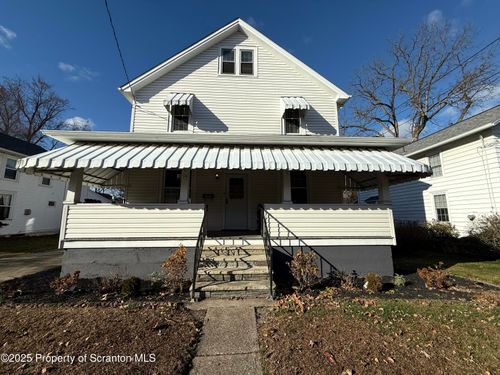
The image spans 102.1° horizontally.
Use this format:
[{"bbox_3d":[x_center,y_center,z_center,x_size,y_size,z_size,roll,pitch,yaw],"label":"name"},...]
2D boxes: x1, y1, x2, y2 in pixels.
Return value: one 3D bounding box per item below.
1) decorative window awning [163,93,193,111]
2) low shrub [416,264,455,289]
[{"bbox_3d":[-2.702,-3.383,7.761,0.940,0.870,0.620,0,-8,-3],"label":"decorative window awning"},{"bbox_3d":[3.989,1.898,4.380,0.640,0.410,0.560,0,-8,-3],"label":"low shrub"}]

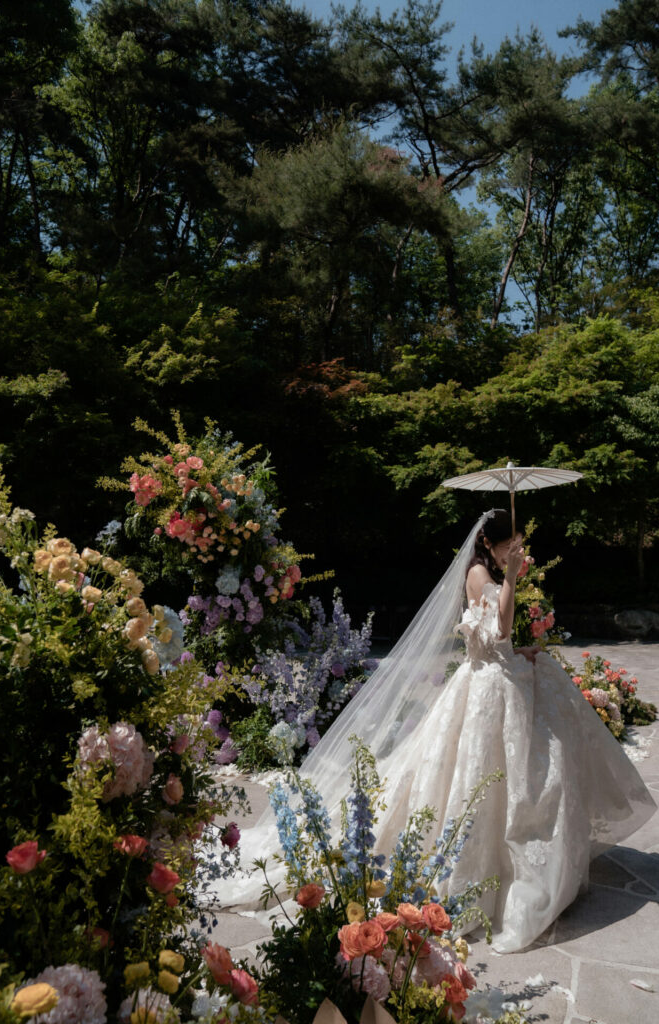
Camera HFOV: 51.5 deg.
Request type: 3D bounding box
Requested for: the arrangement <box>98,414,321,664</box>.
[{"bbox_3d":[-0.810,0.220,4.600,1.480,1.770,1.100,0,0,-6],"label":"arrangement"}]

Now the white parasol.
[{"bbox_3d":[0.780,-0.020,2.930,0.610,0.370,0.610,-4,-5,0],"label":"white parasol"}]

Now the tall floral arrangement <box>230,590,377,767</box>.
[{"bbox_3d":[-0.170,1.080,4.600,1.000,1.100,0.750,0,0,-3],"label":"tall floral arrangement"}]

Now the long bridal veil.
[{"bbox_3d":[0.090,0.800,3.100,1.250,1.630,0.800,0,0,-7],"label":"long bridal veil"}]

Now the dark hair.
[{"bbox_3d":[0.715,0.152,3.000,0.235,0.335,0.210,0,0,-7],"label":"dark hair"}]

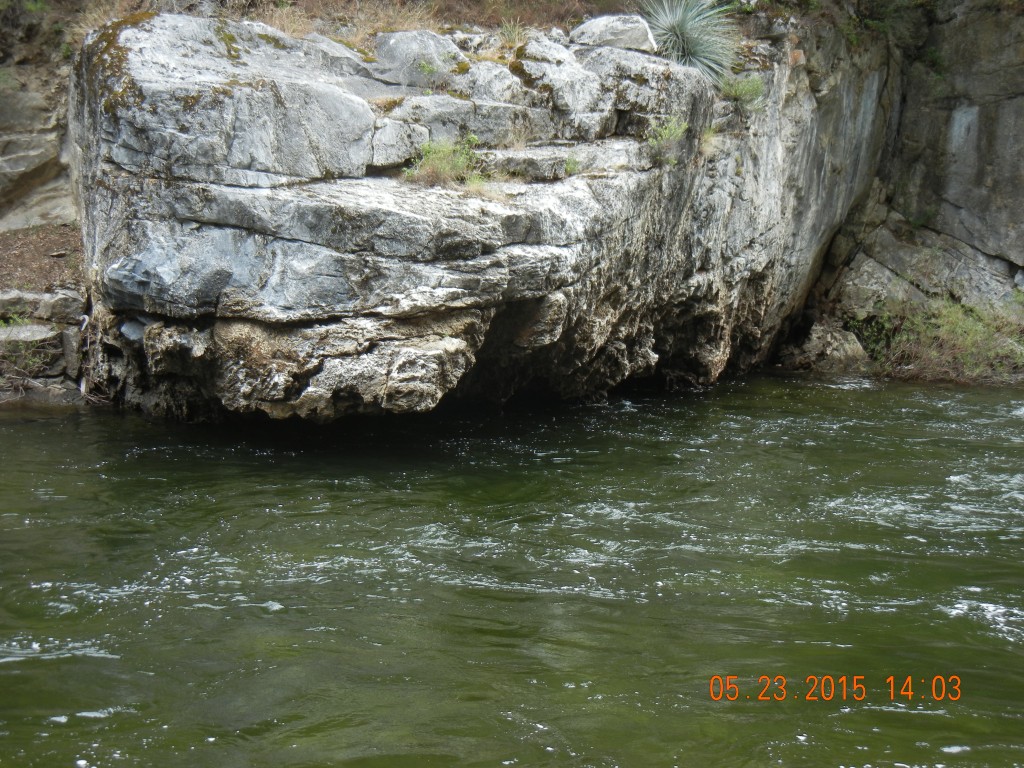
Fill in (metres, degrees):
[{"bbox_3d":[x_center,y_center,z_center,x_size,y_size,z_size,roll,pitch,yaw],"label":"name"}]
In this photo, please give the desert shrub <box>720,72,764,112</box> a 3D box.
[{"bbox_3d":[2.496,-3.157,18.900,0.467,0.420,0.450,0,6,0],"label":"desert shrub"}]

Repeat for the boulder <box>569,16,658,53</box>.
[{"bbox_3d":[1.071,-3.735,18.600,0.919,0.393,0.650,0,6,0],"label":"boulder"}]

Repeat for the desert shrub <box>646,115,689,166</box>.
[{"bbox_3d":[1.568,-2.456,17.600,0.415,0.509,0.420,0,6,0],"label":"desert shrub"}]

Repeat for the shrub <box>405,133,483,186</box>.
[{"bbox_3d":[-0.667,-2.187,17.000,0.745,0.510,0.550,0,6,0],"label":"shrub"}]

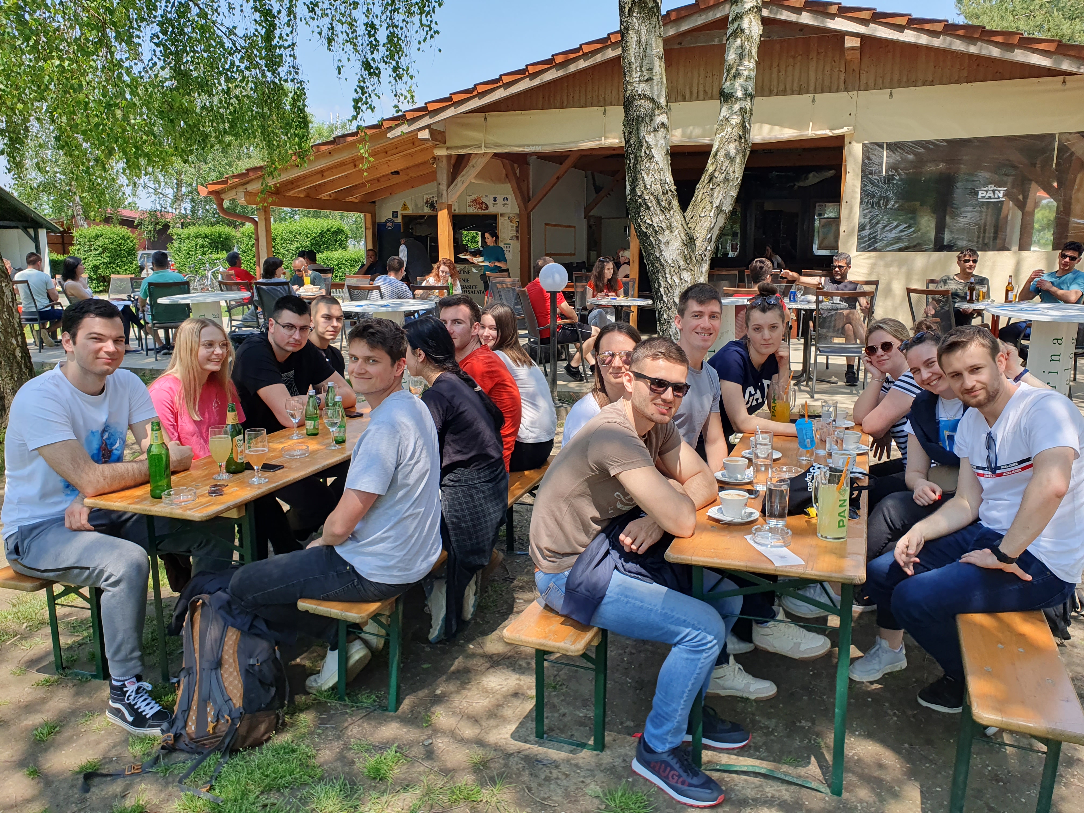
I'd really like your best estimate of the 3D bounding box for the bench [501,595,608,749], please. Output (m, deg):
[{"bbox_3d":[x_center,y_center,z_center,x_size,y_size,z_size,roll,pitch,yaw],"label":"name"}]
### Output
[{"bbox_3d":[0.403,0.730,3.437,0.255,0.470,2.180,4,12,21],"label":"bench"}]

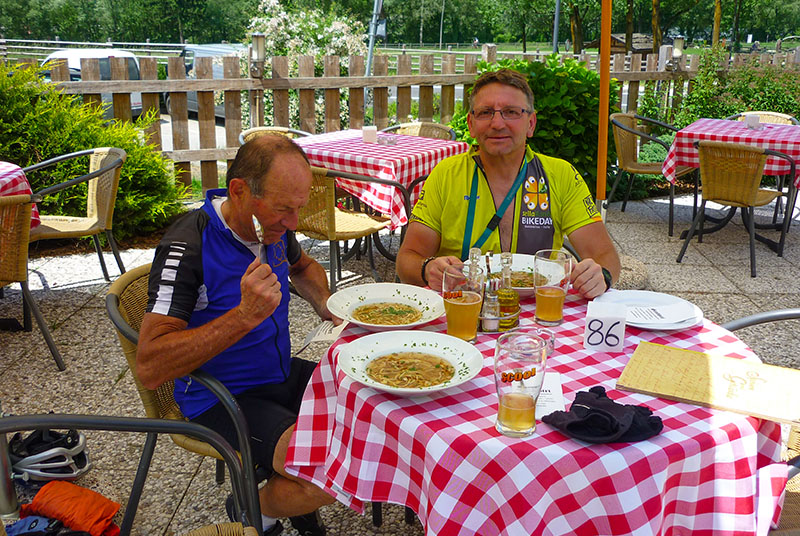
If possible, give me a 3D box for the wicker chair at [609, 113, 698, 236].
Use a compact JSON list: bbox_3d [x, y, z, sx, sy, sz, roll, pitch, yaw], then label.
[{"bbox_3d":[1.784,-0.675,5.428,0.600,0.755,0.560,14,22,38],"label":"wicker chair"}]

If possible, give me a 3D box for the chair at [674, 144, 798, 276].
[{"bbox_3d":[2.036,-0.417,4.618,0.550,0.750,0.570,14,22,35],"label":"chair"}]

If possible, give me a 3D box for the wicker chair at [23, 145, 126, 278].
[{"bbox_3d":[-1.698,-0.185,3.850,0.570,0.750,0.550,-15,23,-38],"label":"wicker chair"}]

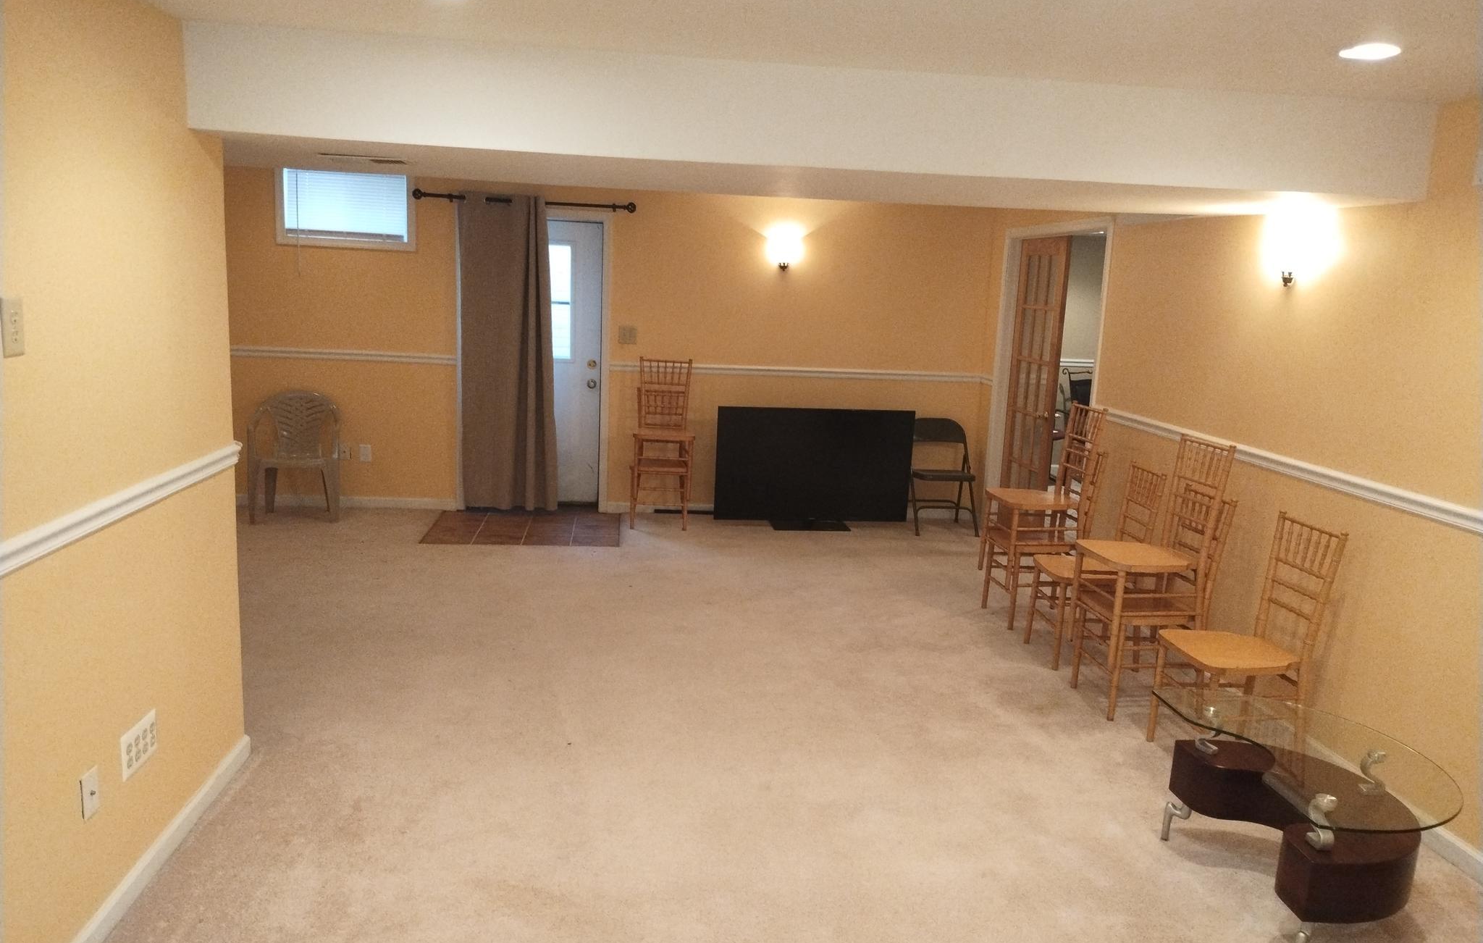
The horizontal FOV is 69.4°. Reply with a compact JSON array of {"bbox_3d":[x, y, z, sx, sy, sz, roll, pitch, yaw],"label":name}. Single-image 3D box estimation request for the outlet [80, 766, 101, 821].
[{"bbox_3d":[-1.554,0.773,2.572,0.010,0.112,0.076,1,10,-7],"label":"outlet"}]

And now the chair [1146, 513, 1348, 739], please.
[{"bbox_3d":[1.801,0.637,3.873,0.440,0.925,0.410,2,10,-5],"label":"chair"}]

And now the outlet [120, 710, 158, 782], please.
[{"bbox_3d":[-1.581,0.718,2.817,0.010,0.116,0.197,1,10,-7],"label":"outlet"}]

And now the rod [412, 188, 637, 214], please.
[{"bbox_3d":[-1.485,-1.871,7.433,1.510,0.080,0.100,2,10,-5],"label":"rod"}]

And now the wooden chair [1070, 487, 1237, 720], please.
[{"bbox_3d":[1.695,0.536,4.461,0.470,0.920,0.410,1,10,-9],"label":"wooden chair"}]

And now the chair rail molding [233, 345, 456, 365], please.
[{"bbox_3d":[-2.723,-0.794,7.367,1.500,0.058,0.030,1,10,-7],"label":"chair rail molding"}]

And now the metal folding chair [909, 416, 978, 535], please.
[{"bbox_3d":[1.441,0.029,7.624,0.460,0.790,0.480,1,10,-7],"label":"metal folding chair"}]

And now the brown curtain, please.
[{"bbox_3d":[-1.613,-0.791,7.413,0.690,2.160,0.120,1,10,-7],"label":"brown curtain"}]

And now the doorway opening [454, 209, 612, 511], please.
[{"bbox_3d":[-1.468,-0.762,7.546,1.080,2.130,0.130,1,10,-7],"label":"doorway opening"}]

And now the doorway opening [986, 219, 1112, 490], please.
[{"bbox_3d":[1.912,-0.464,6.731,0.130,2.120,1.670,1,10,-7],"label":"doorway opening"}]

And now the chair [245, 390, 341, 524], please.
[{"bbox_3d":[-2.960,-0.100,7.148,0.570,0.830,0.540,-1,11,-18],"label":"chair"}]

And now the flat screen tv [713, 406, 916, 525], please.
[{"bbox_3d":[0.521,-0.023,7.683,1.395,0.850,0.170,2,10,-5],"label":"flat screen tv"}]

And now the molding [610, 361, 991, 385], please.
[{"bbox_3d":[0.443,-0.717,7.837,2.810,0.065,0.030,2,10,-5],"label":"molding"}]

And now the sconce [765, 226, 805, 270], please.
[{"bbox_3d":[0.293,-1.525,7.499,0.265,0.260,0.150,1,10,-7],"label":"sconce"}]

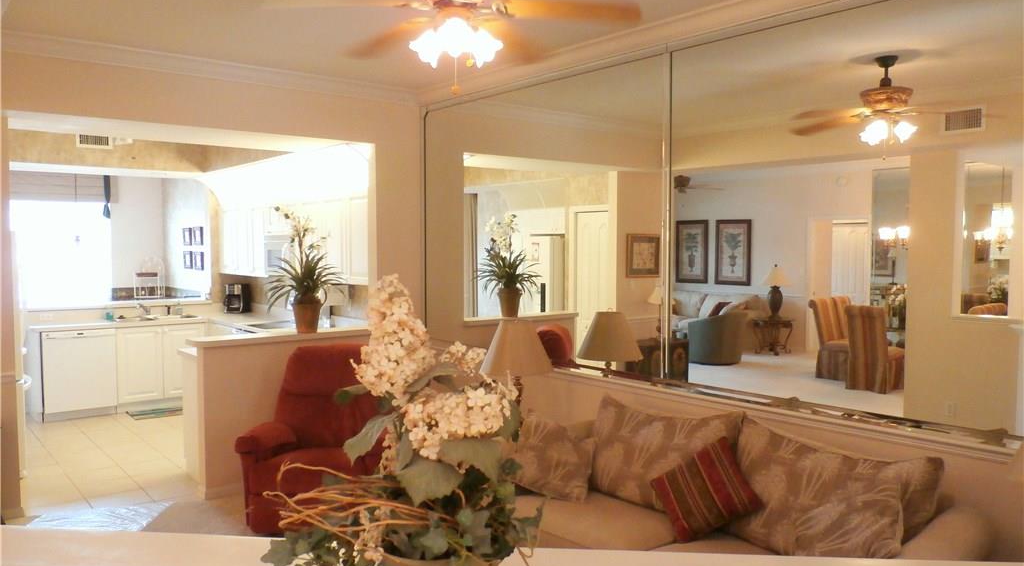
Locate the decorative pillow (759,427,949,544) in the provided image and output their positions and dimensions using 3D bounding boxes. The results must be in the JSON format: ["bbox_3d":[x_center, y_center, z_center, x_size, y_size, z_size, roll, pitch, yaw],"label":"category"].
[{"bbox_3d":[1.266,0.777,2.866,0.200,0.460,0.740,24,-13,-39],"label":"decorative pillow"}]

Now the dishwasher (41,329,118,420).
[{"bbox_3d":[-4.289,0.868,7.255,0.610,0.865,0.600,-3,4,-40],"label":"dishwasher"}]

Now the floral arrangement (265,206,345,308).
[{"bbox_3d":[-1.503,-0.172,5.292,0.570,0.730,0.560,-2,4,-40],"label":"floral arrangement"}]

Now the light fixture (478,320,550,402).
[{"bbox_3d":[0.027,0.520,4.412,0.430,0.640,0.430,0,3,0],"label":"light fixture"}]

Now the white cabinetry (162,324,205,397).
[{"bbox_3d":[-3.527,0.777,7.797,0.440,0.760,0.580,-2,4,-40],"label":"white cabinetry"}]

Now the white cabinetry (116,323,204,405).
[{"bbox_3d":[-3.737,0.802,7.736,0.840,0.790,0.600,-3,4,-40],"label":"white cabinetry"}]

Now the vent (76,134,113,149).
[{"bbox_3d":[-4.088,-1.388,7.249,0.315,0.155,0.030,-3,4,-40],"label":"vent"}]

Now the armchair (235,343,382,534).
[{"bbox_3d":[-1.050,0.924,4.530,0.840,1.010,0.900,0,3,5],"label":"armchair"}]

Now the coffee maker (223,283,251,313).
[{"bbox_3d":[-3.095,0.159,8.323,0.200,0.330,0.270,0,3,-3],"label":"coffee maker"}]

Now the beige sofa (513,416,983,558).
[{"bbox_3d":[0.848,1.108,3.395,0.950,0.820,2.130,-3,4,-40],"label":"beige sofa"}]

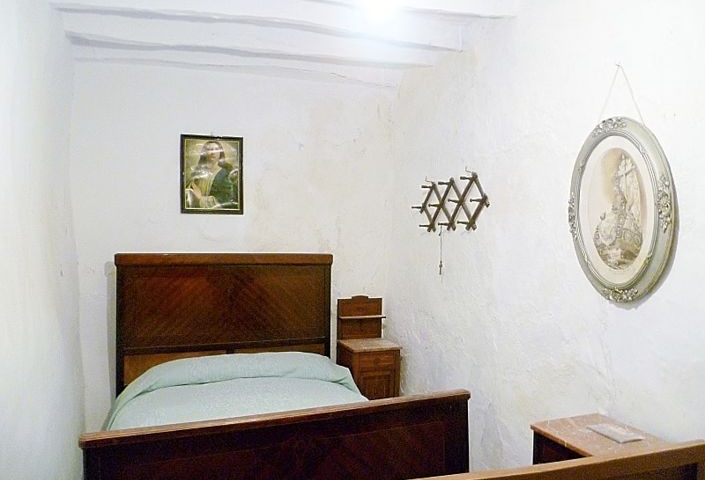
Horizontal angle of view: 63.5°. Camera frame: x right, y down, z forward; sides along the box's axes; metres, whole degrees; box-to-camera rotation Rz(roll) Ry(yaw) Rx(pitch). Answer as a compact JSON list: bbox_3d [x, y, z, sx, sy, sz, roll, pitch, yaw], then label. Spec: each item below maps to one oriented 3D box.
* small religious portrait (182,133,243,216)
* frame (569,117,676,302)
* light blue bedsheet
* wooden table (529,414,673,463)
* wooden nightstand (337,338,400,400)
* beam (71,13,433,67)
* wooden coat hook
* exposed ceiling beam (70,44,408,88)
[{"bbox_3d":[-0.982,-0.453,4.007,0.422,0.548,0.030,0,1,-19],"label":"small religious portrait"},{"bbox_3d":[1.069,-0.122,2.299,0.060,0.745,0.505,0,1,-19],"label":"frame"},{"bbox_3d":[-0.549,0.984,3.043,1.490,0.410,1.820,0,1,-19],"label":"light blue bedsheet"},{"bbox_3d":[0.966,1.153,2.208,0.360,0.800,0.410,0,1,-19],"label":"wooden table"},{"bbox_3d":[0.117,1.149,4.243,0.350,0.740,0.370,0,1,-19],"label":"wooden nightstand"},{"bbox_3d":[-0.574,-1.262,3.674,2.320,0.180,0.160,0,1,-19],"label":"beam"},{"bbox_3d":[0.590,-0.227,3.642,0.110,0.350,0.830,0,1,-19],"label":"wooden coat hook"},{"bbox_3d":[-0.709,-1.273,4.066,2.320,0.170,0.150,0,1,-19],"label":"exposed ceiling beam"}]

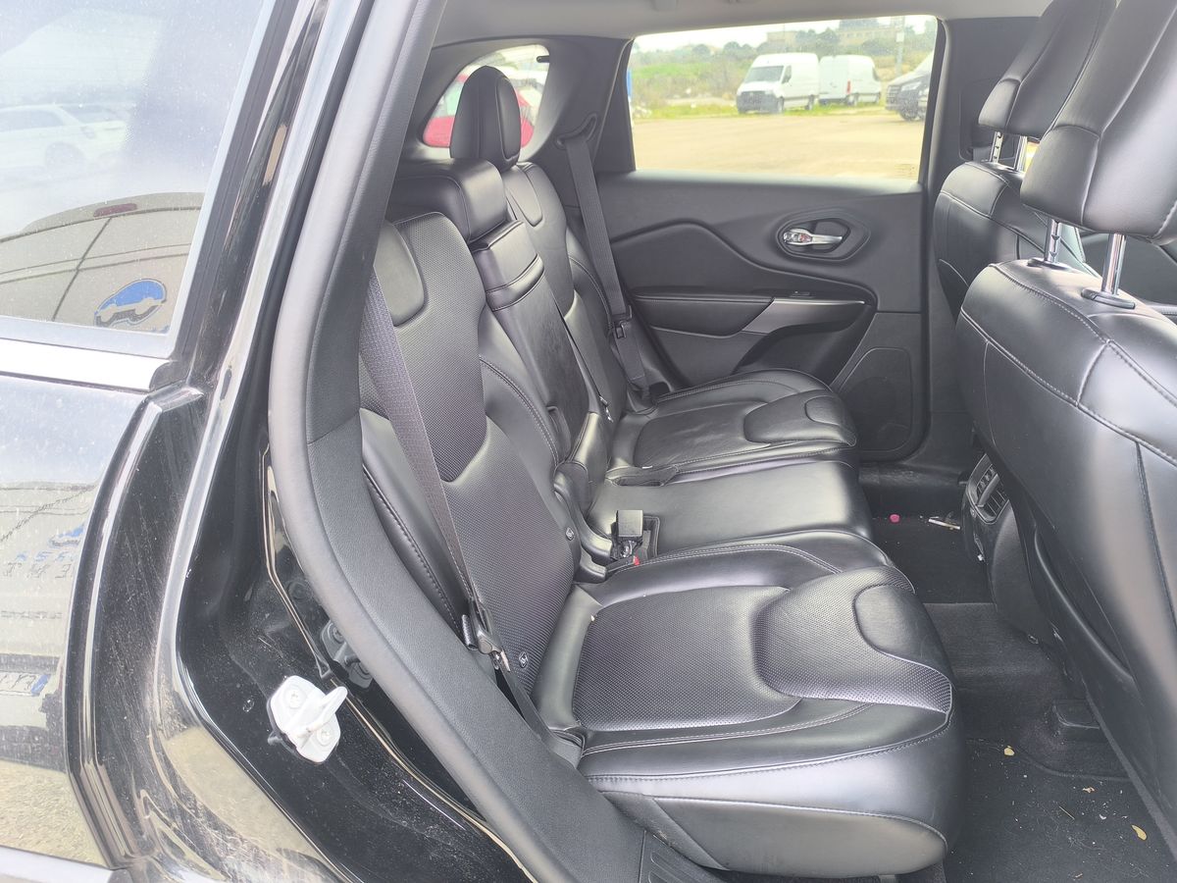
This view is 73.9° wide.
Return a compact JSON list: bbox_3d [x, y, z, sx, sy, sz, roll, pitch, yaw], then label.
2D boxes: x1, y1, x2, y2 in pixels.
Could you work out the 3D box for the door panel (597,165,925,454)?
[{"bbox_3d":[0.415,-0.293,1.928,0.816,0.689,0.122,5,25,10],"label":"door panel"}]

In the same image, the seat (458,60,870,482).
[{"bbox_3d":[0.150,-0.307,1.613,0.847,0.836,0.525,5,25,10],"label":"seat"}]

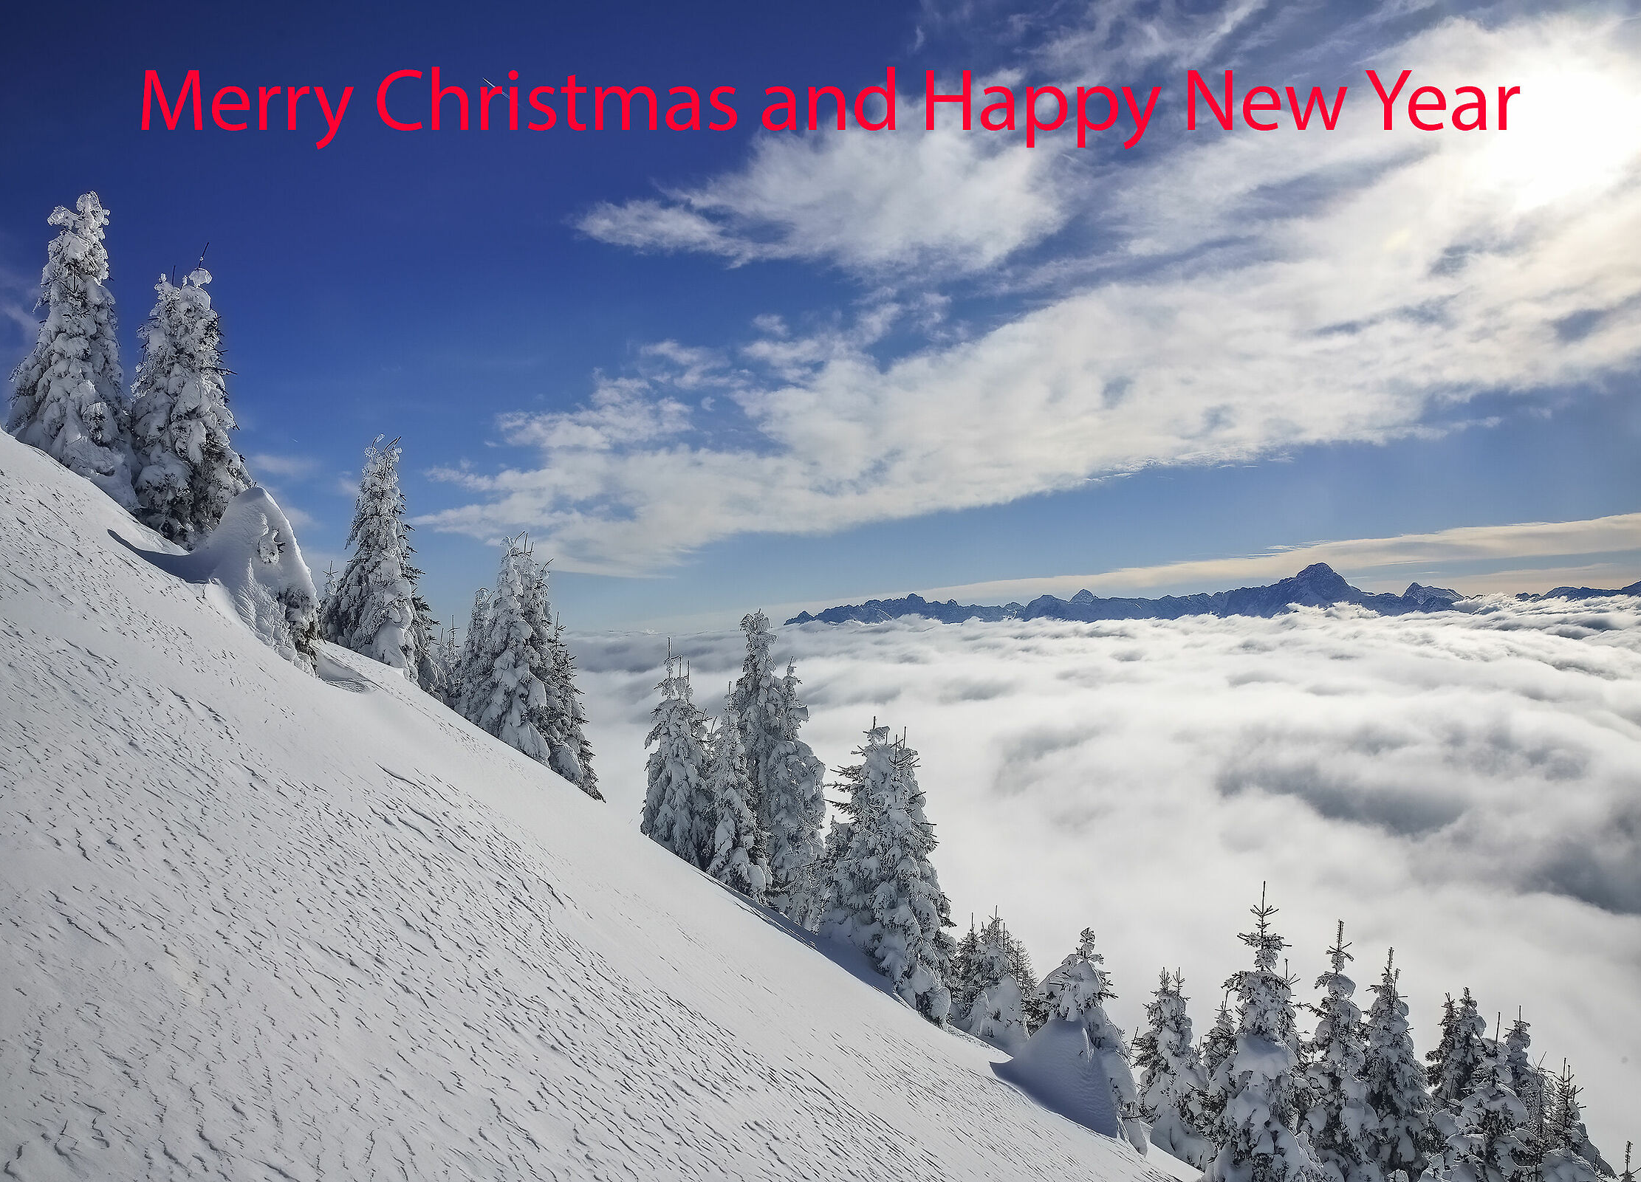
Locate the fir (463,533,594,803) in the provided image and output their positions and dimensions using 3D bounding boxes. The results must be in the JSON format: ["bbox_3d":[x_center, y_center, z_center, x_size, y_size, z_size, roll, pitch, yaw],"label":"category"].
[{"bbox_3d":[-5.961,1.533,24.000,2.670,5.230,2.670,0,-1,0],"label":"fir"}]

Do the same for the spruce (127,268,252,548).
[{"bbox_3d":[-12.275,-3.571,23.000,2.380,5.390,2.380,0,-1,0],"label":"spruce"}]

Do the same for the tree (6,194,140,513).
[{"bbox_3d":[-14.882,-4.791,23.500,2.590,6.190,2.590,0,-1,0],"label":"tree"}]

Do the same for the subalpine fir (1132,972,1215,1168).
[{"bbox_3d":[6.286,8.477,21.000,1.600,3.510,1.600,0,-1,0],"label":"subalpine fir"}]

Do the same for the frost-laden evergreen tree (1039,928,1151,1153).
[{"bbox_3d":[5.104,8.365,22.000,2.030,4.090,1.920,-1,-1,0],"label":"frost-laden evergreen tree"}]

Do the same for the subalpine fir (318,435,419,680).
[{"bbox_3d":[-11.696,-0.817,31.000,2.780,6.270,2.640,-1,-1,0],"label":"subalpine fir"}]

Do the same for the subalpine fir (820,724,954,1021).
[{"bbox_3d":[1.209,5.114,21.500,2.390,5.360,2.390,0,-1,0],"label":"subalpine fir"}]

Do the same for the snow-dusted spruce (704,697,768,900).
[{"bbox_3d":[-2.018,4.806,28.000,1.460,4.950,1.460,-1,-1,0],"label":"snow-dusted spruce"}]

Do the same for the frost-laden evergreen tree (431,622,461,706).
[{"bbox_3d":[-10.776,2.131,34.000,0.930,2.650,0.930,-1,-1,0],"label":"frost-laden evergreen tree"}]

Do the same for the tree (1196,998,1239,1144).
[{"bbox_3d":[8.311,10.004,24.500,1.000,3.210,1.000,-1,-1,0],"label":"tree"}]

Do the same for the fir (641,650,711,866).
[{"bbox_3d":[-3.046,3.530,25.000,1.700,4.520,1.700,0,-1,0],"label":"fir"}]

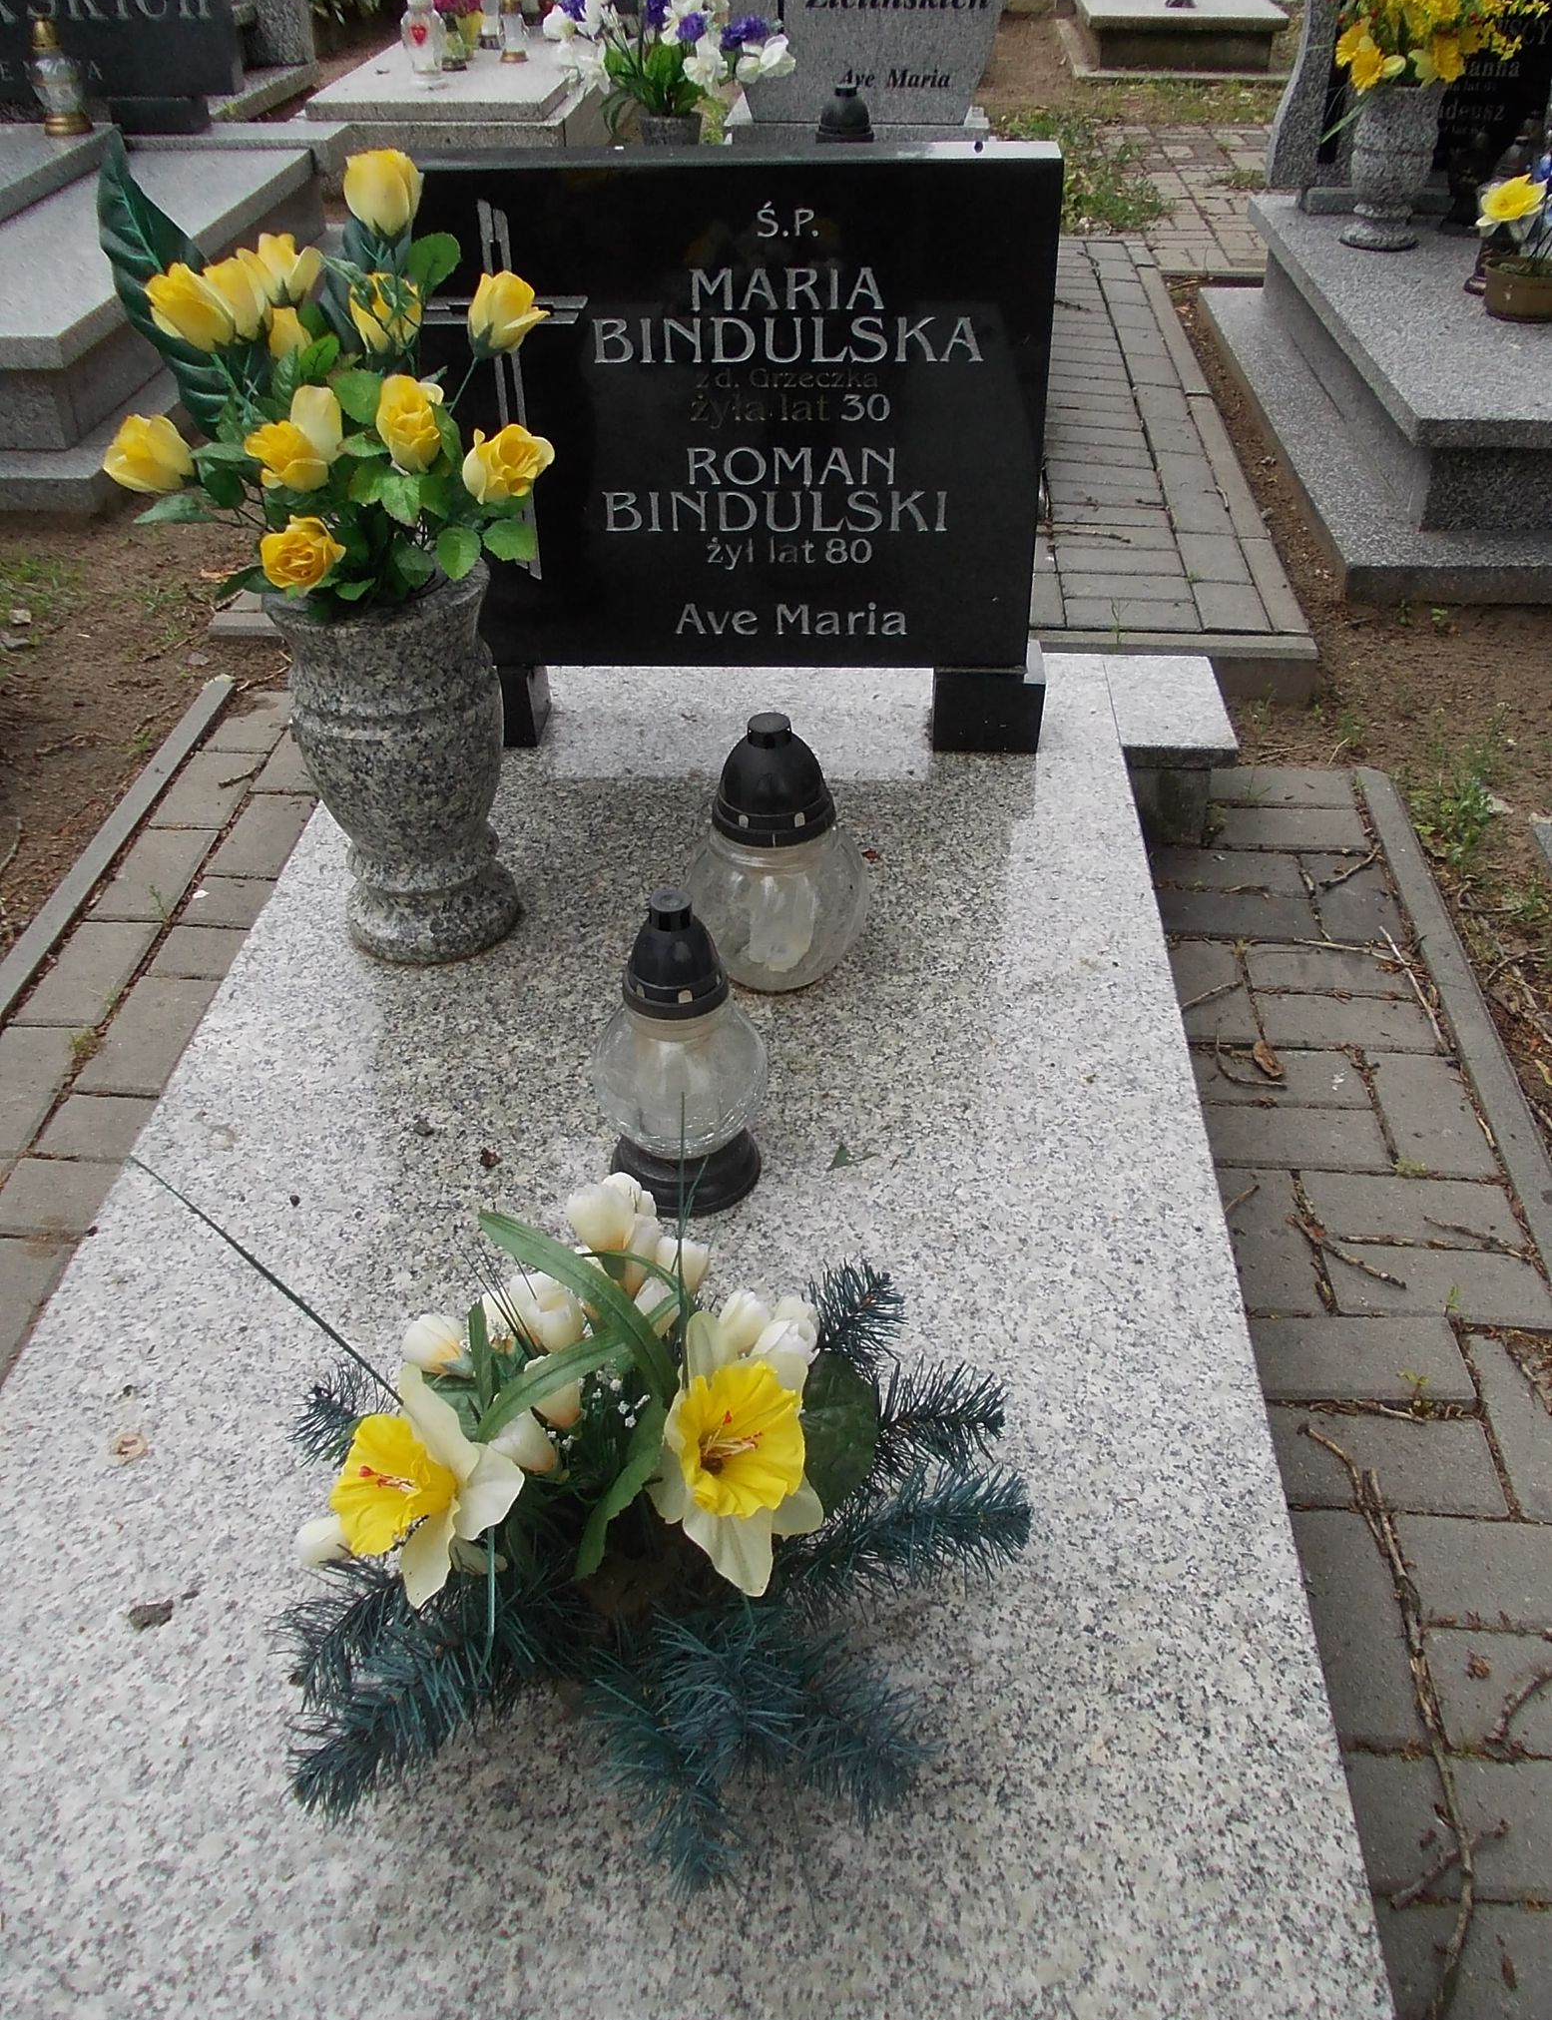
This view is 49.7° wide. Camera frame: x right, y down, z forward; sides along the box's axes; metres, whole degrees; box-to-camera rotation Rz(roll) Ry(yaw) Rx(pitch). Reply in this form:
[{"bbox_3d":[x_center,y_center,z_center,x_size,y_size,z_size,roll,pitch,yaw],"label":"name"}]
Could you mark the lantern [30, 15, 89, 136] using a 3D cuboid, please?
[{"bbox_3d":[-1.669,-2.153,3.865,0.118,0.231,0.118,2,38,4],"label":"lantern"}]

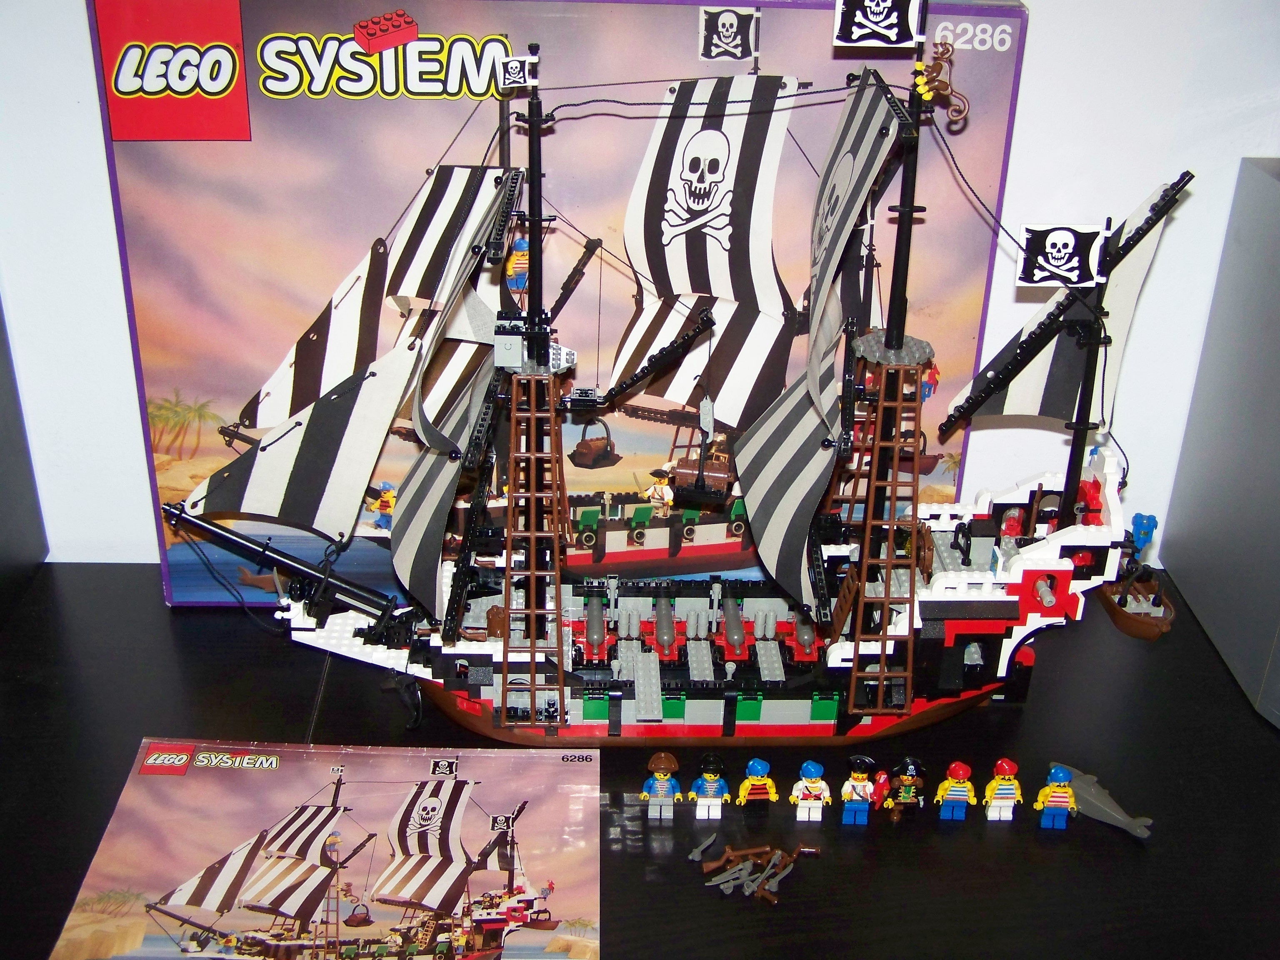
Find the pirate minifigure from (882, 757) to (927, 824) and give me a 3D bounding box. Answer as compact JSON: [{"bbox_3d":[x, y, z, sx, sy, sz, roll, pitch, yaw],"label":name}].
[{"bbox_3d":[0.162,0.189,0.859,0.026,0.045,0.015,0,29,0],"label":"pirate minifigure"}]

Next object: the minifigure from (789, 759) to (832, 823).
[{"bbox_3d":[0.104,0.190,0.861,0.026,0.041,0.015,0,29,0],"label":"minifigure"}]

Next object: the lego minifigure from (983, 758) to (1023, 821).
[{"bbox_3d":[0.222,0.190,0.862,0.025,0.042,0.015,0,29,0],"label":"lego minifigure"}]

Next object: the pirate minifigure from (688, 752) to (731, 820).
[{"bbox_3d":[0.042,0.188,0.862,0.026,0.044,0.015,0,29,0],"label":"pirate minifigure"}]

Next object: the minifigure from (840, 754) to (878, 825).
[{"bbox_3d":[0.133,0.190,0.857,0.025,0.045,0.015,0,30,1],"label":"minifigure"}]

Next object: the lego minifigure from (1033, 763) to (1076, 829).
[{"bbox_3d":[0.253,0.193,0.855,0.026,0.042,0.015,2,30,3],"label":"lego minifigure"}]

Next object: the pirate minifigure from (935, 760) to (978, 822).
[{"bbox_3d":[0.193,0.190,0.862,0.026,0.040,0.015,1,30,2],"label":"pirate minifigure"}]

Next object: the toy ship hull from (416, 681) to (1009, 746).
[{"bbox_3d":[0.042,0.129,0.954,0.400,0.055,0.130,0,29,0],"label":"toy ship hull"}]

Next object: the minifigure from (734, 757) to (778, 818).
[{"bbox_3d":[0.072,0.189,0.862,0.026,0.041,0.015,0,29,0],"label":"minifigure"}]

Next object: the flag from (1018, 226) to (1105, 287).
[{"bbox_3d":[0.242,-0.129,0.806,0.050,0.037,0.004,-2,29,1],"label":"flag"}]

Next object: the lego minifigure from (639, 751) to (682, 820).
[{"bbox_3d":[0.013,0.188,0.862,0.026,0.044,0.015,0,29,0],"label":"lego minifigure"}]

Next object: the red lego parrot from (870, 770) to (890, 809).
[{"bbox_3d":[0.146,0.188,0.852,0.014,0.027,0.010,-16,33,-26],"label":"red lego parrot"}]

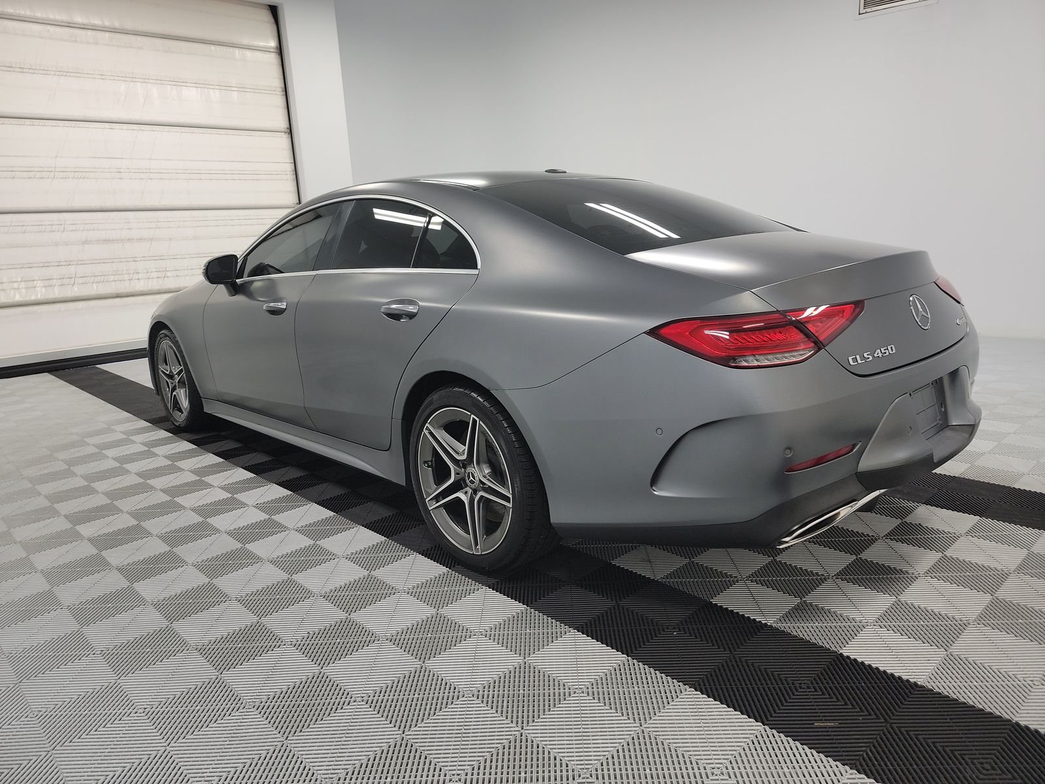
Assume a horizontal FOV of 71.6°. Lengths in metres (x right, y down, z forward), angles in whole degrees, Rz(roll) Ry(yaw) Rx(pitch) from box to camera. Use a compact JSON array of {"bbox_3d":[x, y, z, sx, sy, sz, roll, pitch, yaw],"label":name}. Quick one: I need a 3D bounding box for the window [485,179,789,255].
[{"bbox_3d":[0.450,-0.721,2.818,1.070,0.090,0.820,-15,36,-40],"label":"window"}]

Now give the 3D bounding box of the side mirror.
[{"bbox_3d":[-1.516,-0.594,3.628,0.190,0.185,0.140,-15,17,-40],"label":"side mirror"}]

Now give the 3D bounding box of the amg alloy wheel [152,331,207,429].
[{"bbox_3d":[-2.126,-0.091,4.640,0.245,0.668,0.668,-15,18,-42],"label":"amg alloy wheel"}]

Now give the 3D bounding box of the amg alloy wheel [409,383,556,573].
[{"bbox_3d":[-0.121,0.274,2.522,0.265,0.668,0.668,-15,17,-40],"label":"amg alloy wheel"}]

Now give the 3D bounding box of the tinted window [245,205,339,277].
[{"bbox_3d":[-1.128,-0.722,3.512,0.070,0.335,0.840,24,-11,-40],"label":"tinted window"}]

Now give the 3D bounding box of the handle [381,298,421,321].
[{"bbox_3d":[-0.430,-0.289,2.557,0.055,0.075,0.230,-15,17,-40],"label":"handle"}]

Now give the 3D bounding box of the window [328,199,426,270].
[{"bbox_3d":[-0.562,-0.637,2.883,0.650,0.320,0.070,11,-10,47],"label":"window"}]

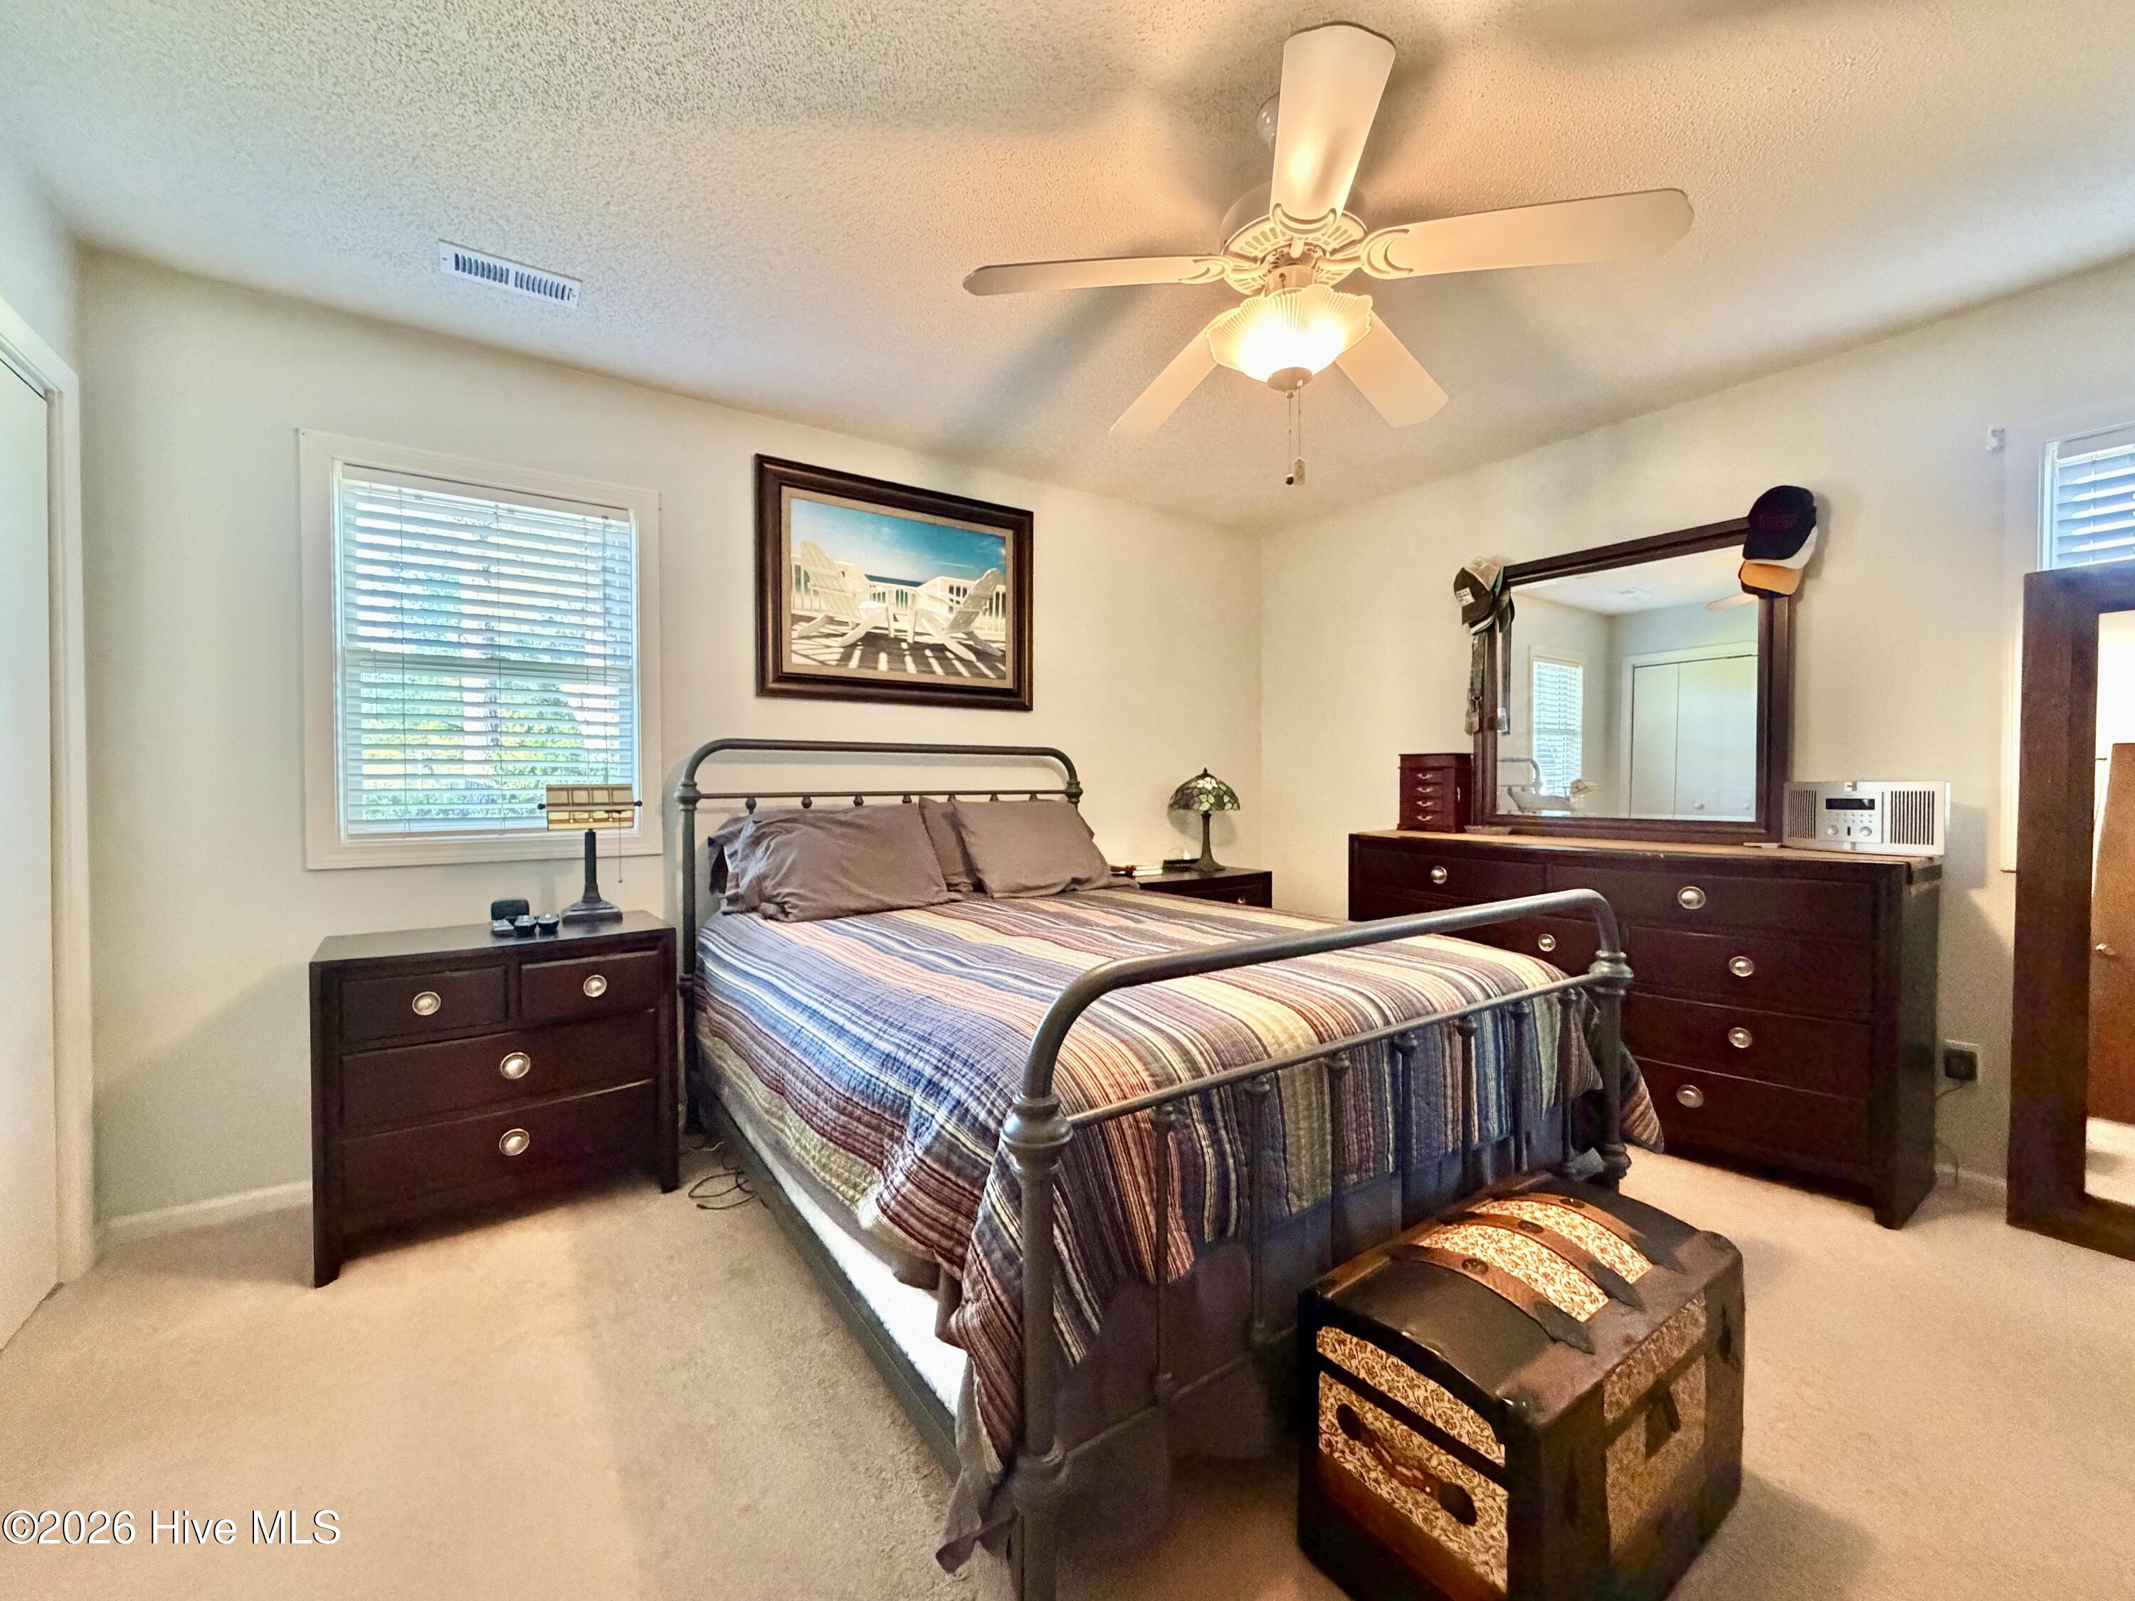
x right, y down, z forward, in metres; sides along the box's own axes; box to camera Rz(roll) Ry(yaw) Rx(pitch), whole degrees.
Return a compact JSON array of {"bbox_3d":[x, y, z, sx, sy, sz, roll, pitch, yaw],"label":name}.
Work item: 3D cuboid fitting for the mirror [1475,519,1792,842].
[{"bbox_3d":[1.942,-0.388,3.075,0.050,1.025,0.985,-1,1,-35],"label":"mirror"}]

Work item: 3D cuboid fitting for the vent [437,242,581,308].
[{"bbox_3d":[-1.402,-1.325,2.182,0.298,0.015,0.155,-1,1,-35],"label":"vent"}]

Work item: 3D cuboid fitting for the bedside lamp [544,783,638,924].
[{"bbox_3d":[-1.422,0.157,2.584,0.270,0.400,0.165,-1,1,-35],"label":"bedside lamp"}]

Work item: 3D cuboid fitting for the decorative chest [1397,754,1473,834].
[{"bbox_3d":[1.482,-0.030,3.465,0.140,0.315,0.250,-1,1,-35],"label":"decorative chest"}]

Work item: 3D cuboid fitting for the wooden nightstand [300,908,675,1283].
[{"bbox_3d":[-1.528,0.734,2.355,0.775,0.745,0.425,-1,1,-37],"label":"wooden nightstand"}]

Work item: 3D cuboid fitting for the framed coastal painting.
[{"bbox_3d":[-0.611,-0.782,3.311,1.120,0.830,0.044,-1,1,-35],"label":"framed coastal painting"}]

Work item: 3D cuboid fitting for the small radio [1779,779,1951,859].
[{"bbox_3d":[2.302,0.047,2.506,0.095,0.195,0.345,-1,1,-30],"label":"small radio"}]

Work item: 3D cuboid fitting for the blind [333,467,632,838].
[{"bbox_3d":[-1.720,-0.405,2.618,0.735,0.990,0.060,-1,1,-35],"label":"blind"}]

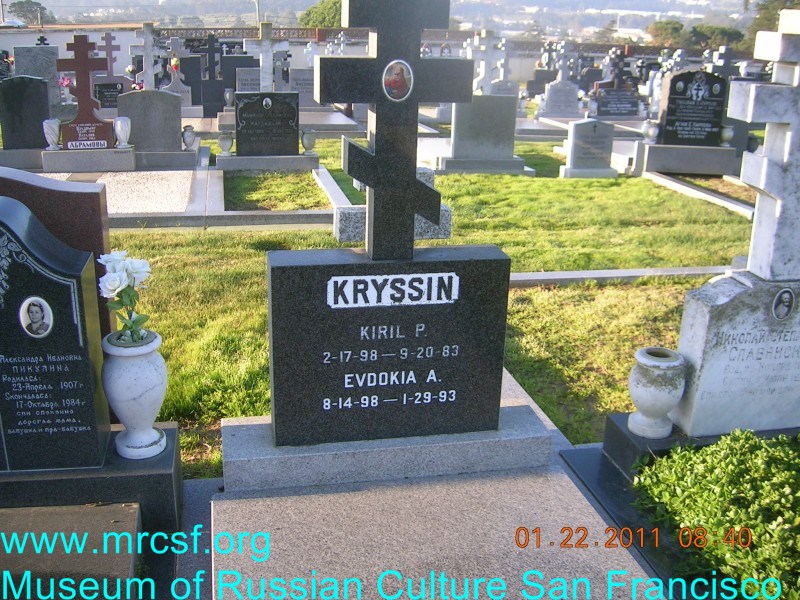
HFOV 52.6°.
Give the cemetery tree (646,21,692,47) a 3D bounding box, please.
[{"bbox_3d":[23.235,-22.283,70.000,3.900,4.200,3.900,2,18,-1],"label":"cemetery tree"}]

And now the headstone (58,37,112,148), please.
[{"bbox_3d":[-3.316,-2.188,8.528,0.510,1.154,0.180,-2,18,-12],"label":"headstone"}]

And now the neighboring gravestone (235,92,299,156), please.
[{"bbox_3d":[-1.492,-1.979,9.121,0.692,0.681,0.180,-2,18,-12],"label":"neighboring gravestone"}]

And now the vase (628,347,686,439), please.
[{"bbox_3d":[0.875,0.319,2.770,0.195,0.275,0.195,-2,19,-12],"label":"vase"}]

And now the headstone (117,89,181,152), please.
[{"bbox_3d":[-2.742,-1.958,8.871,0.650,0.645,0.180,-2,18,-12],"label":"headstone"}]

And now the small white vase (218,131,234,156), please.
[{"bbox_3d":[-1.951,-1.753,9.079,0.161,0.255,0.161,-2,18,-12],"label":"small white vase"}]

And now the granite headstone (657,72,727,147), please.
[{"bbox_3d":[3.435,-2.249,9.500,0.720,0.870,0.190,-2,19,-11],"label":"granite headstone"}]

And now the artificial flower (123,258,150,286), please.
[{"bbox_3d":[-0.762,-0.080,2.340,0.082,0.078,0.080,-2,19,-12],"label":"artificial flower"}]

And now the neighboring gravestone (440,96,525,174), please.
[{"bbox_3d":[0.914,-1.790,8.749,0.920,0.830,0.320,-2,19,-10],"label":"neighboring gravestone"}]

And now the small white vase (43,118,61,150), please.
[{"bbox_3d":[-3.616,-1.719,8.400,0.180,0.325,0.180,-2,19,-12],"label":"small white vase"}]

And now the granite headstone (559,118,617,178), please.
[{"bbox_3d":[2.282,-1.823,9.765,0.598,0.662,0.273,-2,18,-12],"label":"granite headstone"}]

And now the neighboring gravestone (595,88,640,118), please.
[{"bbox_3d":[3.608,-3.247,13.400,0.720,0.480,0.220,-2,19,-12],"label":"neighboring gravestone"}]

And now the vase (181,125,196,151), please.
[{"bbox_3d":[-2.338,-1.805,9.006,0.140,0.257,0.140,-2,18,-12],"label":"vase"}]

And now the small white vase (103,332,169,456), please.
[{"bbox_3d":[-0.817,0.292,2.500,0.200,0.365,0.200,-2,19,-12],"label":"small white vase"}]

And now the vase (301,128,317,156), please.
[{"bbox_3d":[-0.992,-1.721,8.800,0.165,0.265,0.165,-2,19,-12],"label":"vase"}]

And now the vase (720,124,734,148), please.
[{"bbox_3d":[3.654,-1.823,9.020,0.160,0.250,0.160,-2,19,-12],"label":"vase"}]

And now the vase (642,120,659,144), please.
[{"bbox_3d":[2.824,-1.889,9.120,0.175,0.260,0.175,-2,19,-12],"label":"vase"}]

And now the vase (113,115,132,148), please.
[{"bbox_3d":[-2.975,-1.790,8.705,0.182,0.328,0.182,-2,18,-12],"label":"vase"}]

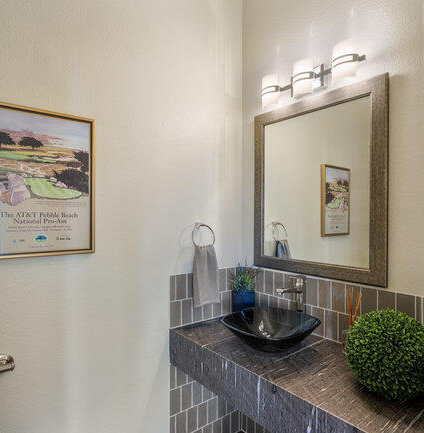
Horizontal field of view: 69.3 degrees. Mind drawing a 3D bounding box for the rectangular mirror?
[{"bbox_3d":[0.535,-0.161,1.685,0.028,0.965,0.800,0,0,-38],"label":"rectangular mirror"}]

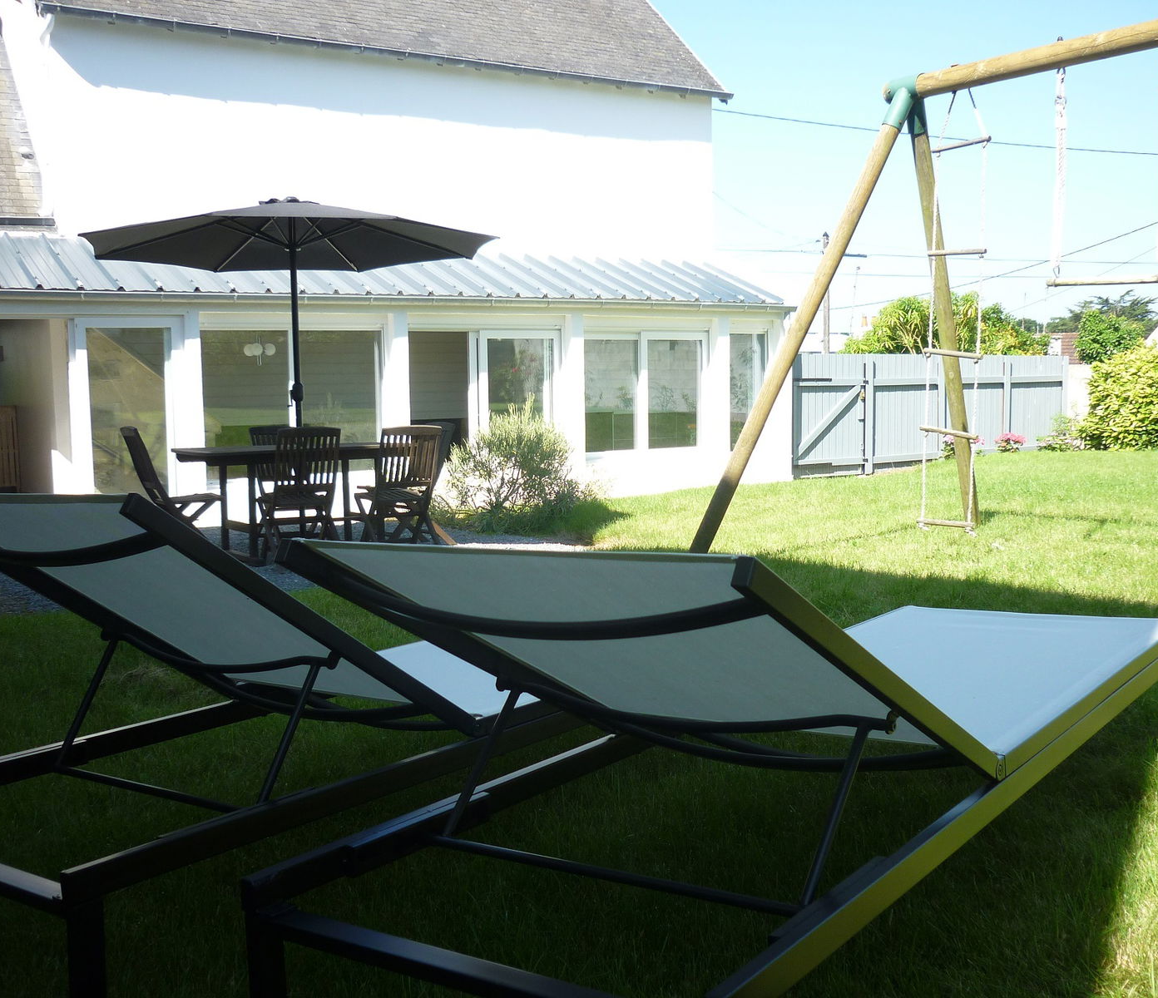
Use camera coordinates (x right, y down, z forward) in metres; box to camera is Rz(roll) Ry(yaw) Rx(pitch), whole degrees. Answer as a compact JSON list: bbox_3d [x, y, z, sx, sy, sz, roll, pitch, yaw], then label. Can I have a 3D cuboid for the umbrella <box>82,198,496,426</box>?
[{"bbox_3d":[-2.025,-0.879,9.170,2.920,2.510,2.920,-4,6,-30],"label":"umbrella"}]

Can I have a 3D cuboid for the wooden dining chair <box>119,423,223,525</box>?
[{"bbox_3d":[-2.856,-0.036,8.900,0.620,0.910,0.480,-3,6,-20],"label":"wooden dining chair"}]

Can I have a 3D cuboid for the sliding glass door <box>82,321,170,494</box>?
[{"bbox_3d":[-4.073,-0.641,11.576,0.790,1.880,0.080,-4,7,-32],"label":"sliding glass door"}]

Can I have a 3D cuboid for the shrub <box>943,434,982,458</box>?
[{"bbox_3d":[5.271,-0.749,17.500,0.540,0.370,0.500,1,6,17],"label":"shrub"}]

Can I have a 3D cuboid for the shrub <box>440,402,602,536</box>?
[{"bbox_3d":[-0.558,-0.336,11.250,1.380,1.170,1.250,-1,6,-3],"label":"shrub"}]

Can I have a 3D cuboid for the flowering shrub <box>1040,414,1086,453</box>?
[{"bbox_3d":[7.134,-1.025,18.700,0.700,0.560,0.580,1,6,21],"label":"flowering shrub"}]

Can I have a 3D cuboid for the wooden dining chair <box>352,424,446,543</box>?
[{"bbox_3d":[-1.276,-0.062,8.920,0.480,0.910,0.580,-4,7,-32],"label":"wooden dining chair"}]

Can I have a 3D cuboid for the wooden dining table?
[{"bbox_3d":[-1.979,0.003,9.240,1.720,0.740,0.950,-4,6,-30],"label":"wooden dining table"}]

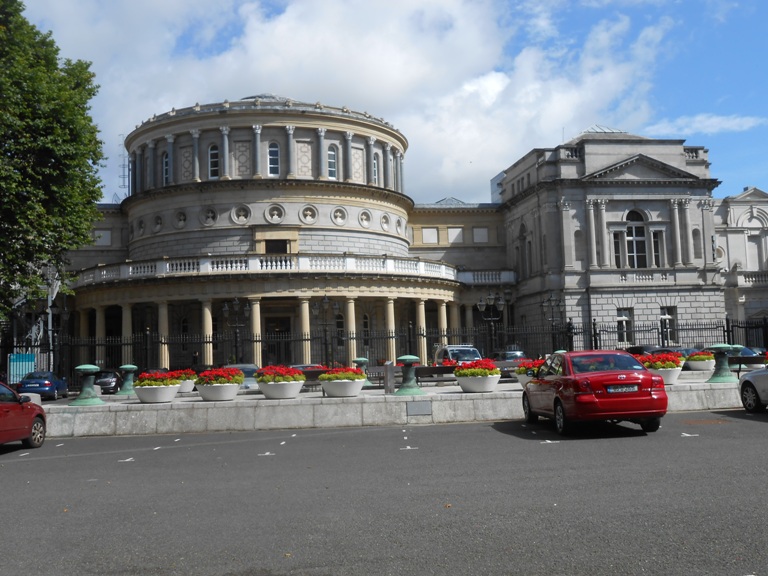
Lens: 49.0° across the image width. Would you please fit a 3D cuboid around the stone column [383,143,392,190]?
[{"bbox_3d":[0.453,-9.810,69.244,0.580,4.226,0.580,-4,-5,26],"label":"stone column"}]

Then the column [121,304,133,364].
[{"bbox_3d":[-18.187,3.834,59.769,0.760,5.295,0.760,-5,-6,32],"label":"column"}]

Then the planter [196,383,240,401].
[{"bbox_3d":[-3.783,2.388,19.350,0.985,0.375,0.985,-1,-5,-9],"label":"planter"}]

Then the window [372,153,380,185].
[{"bbox_3d":[-0.674,-9.857,69.526,0.300,2.685,1.000,-5,-6,32],"label":"window"}]

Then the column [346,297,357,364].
[{"bbox_3d":[-2.180,3.252,59.095,0.760,5.295,0.760,-2,-5,0],"label":"column"}]

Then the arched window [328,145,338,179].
[{"bbox_3d":[-3.761,-9.313,62.178,0.900,2.663,0.300,1,-6,-34],"label":"arched window"}]

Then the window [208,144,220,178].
[{"bbox_3d":[-11.808,-8.814,58.804,0.850,2.386,0.250,-3,-5,14],"label":"window"}]

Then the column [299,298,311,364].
[{"bbox_3d":[-4.996,3.072,53.703,0.740,4.880,0.740,-1,-5,-9],"label":"column"}]

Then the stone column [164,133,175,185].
[{"bbox_3d":[-16.595,-9.865,65.644,0.600,3.935,0.600,-5,-6,33],"label":"stone column"}]

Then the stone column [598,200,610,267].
[{"bbox_3d":[15.942,-3.920,60.790,0.720,4.912,0.720,-1,-5,-9],"label":"stone column"}]

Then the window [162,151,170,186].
[{"bbox_3d":[-15.671,-8.581,60.975,0.820,2.511,0.300,-6,-6,38],"label":"window"}]

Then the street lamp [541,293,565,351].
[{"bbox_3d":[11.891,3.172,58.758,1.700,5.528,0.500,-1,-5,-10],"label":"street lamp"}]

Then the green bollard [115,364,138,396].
[{"bbox_3d":[-7.466,2.683,24.684,0.820,0.866,0.820,-1,-5,-9],"label":"green bollard"}]

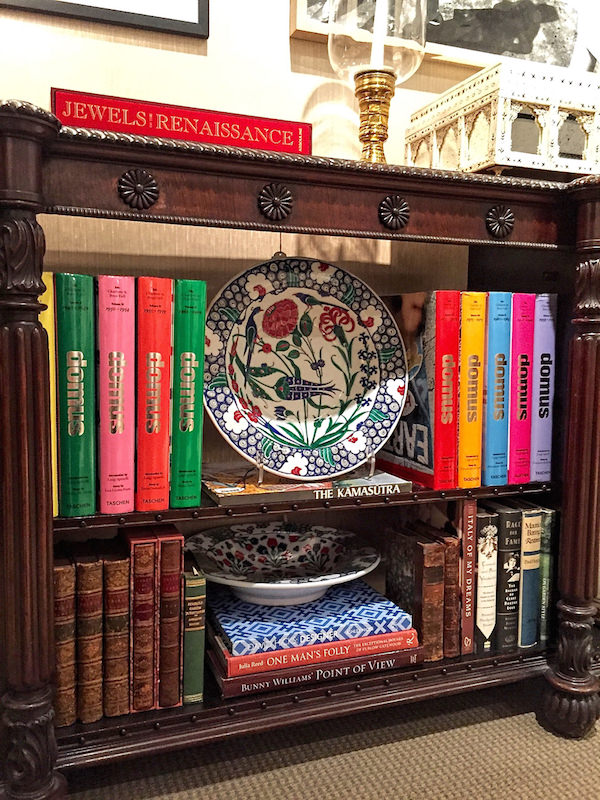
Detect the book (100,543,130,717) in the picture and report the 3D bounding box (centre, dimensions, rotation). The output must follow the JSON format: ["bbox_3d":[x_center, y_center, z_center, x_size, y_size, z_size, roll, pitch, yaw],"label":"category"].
[{"bbox_3d":[-0.274,0.324,0.981,0.036,0.222,0.127,-1,5,-21],"label":"book"}]

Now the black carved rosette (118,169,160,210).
[{"bbox_3d":[-0.208,-0.271,0.864,0.050,0.051,0.014,-1,5,-21],"label":"black carved rosette"}]

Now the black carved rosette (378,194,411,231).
[{"bbox_3d":[0.140,-0.278,0.995,0.050,0.051,0.014,-1,5,-21],"label":"black carved rosette"}]

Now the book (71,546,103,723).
[{"bbox_3d":[-0.306,0.325,0.965,0.035,0.223,0.127,-1,5,-21],"label":"book"}]

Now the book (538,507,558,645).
[{"bbox_3d":[0.399,0.303,1.230,0.028,0.236,0.158,-1,5,-21],"label":"book"}]

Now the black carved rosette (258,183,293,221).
[{"bbox_3d":[-0.034,-0.275,0.930,0.050,0.051,0.014,-1,5,-21],"label":"black carved rosette"}]

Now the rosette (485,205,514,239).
[{"bbox_3d":[0.316,-0.282,1.061,0.050,0.051,0.014,-1,5,-21],"label":"rosette"}]

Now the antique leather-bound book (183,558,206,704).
[{"bbox_3d":[-0.171,0.342,1.014,0.032,0.185,0.118,-1,5,-21],"label":"antique leather-bound book"}]

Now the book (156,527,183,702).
[{"bbox_3d":[-0.210,0.310,1.021,0.037,0.246,0.158,-1,5,-21],"label":"book"}]

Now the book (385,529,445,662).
[{"bbox_3d":[0.196,0.328,1.153,0.041,0.196,0.129,-1,5,-21],"label":"book"}]

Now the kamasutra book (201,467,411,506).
[{"bbox_3d":[-0.004,0.134,1.095,0.307,0.014,0.201,-1,5,-21],"label":"kamasutra book"}]

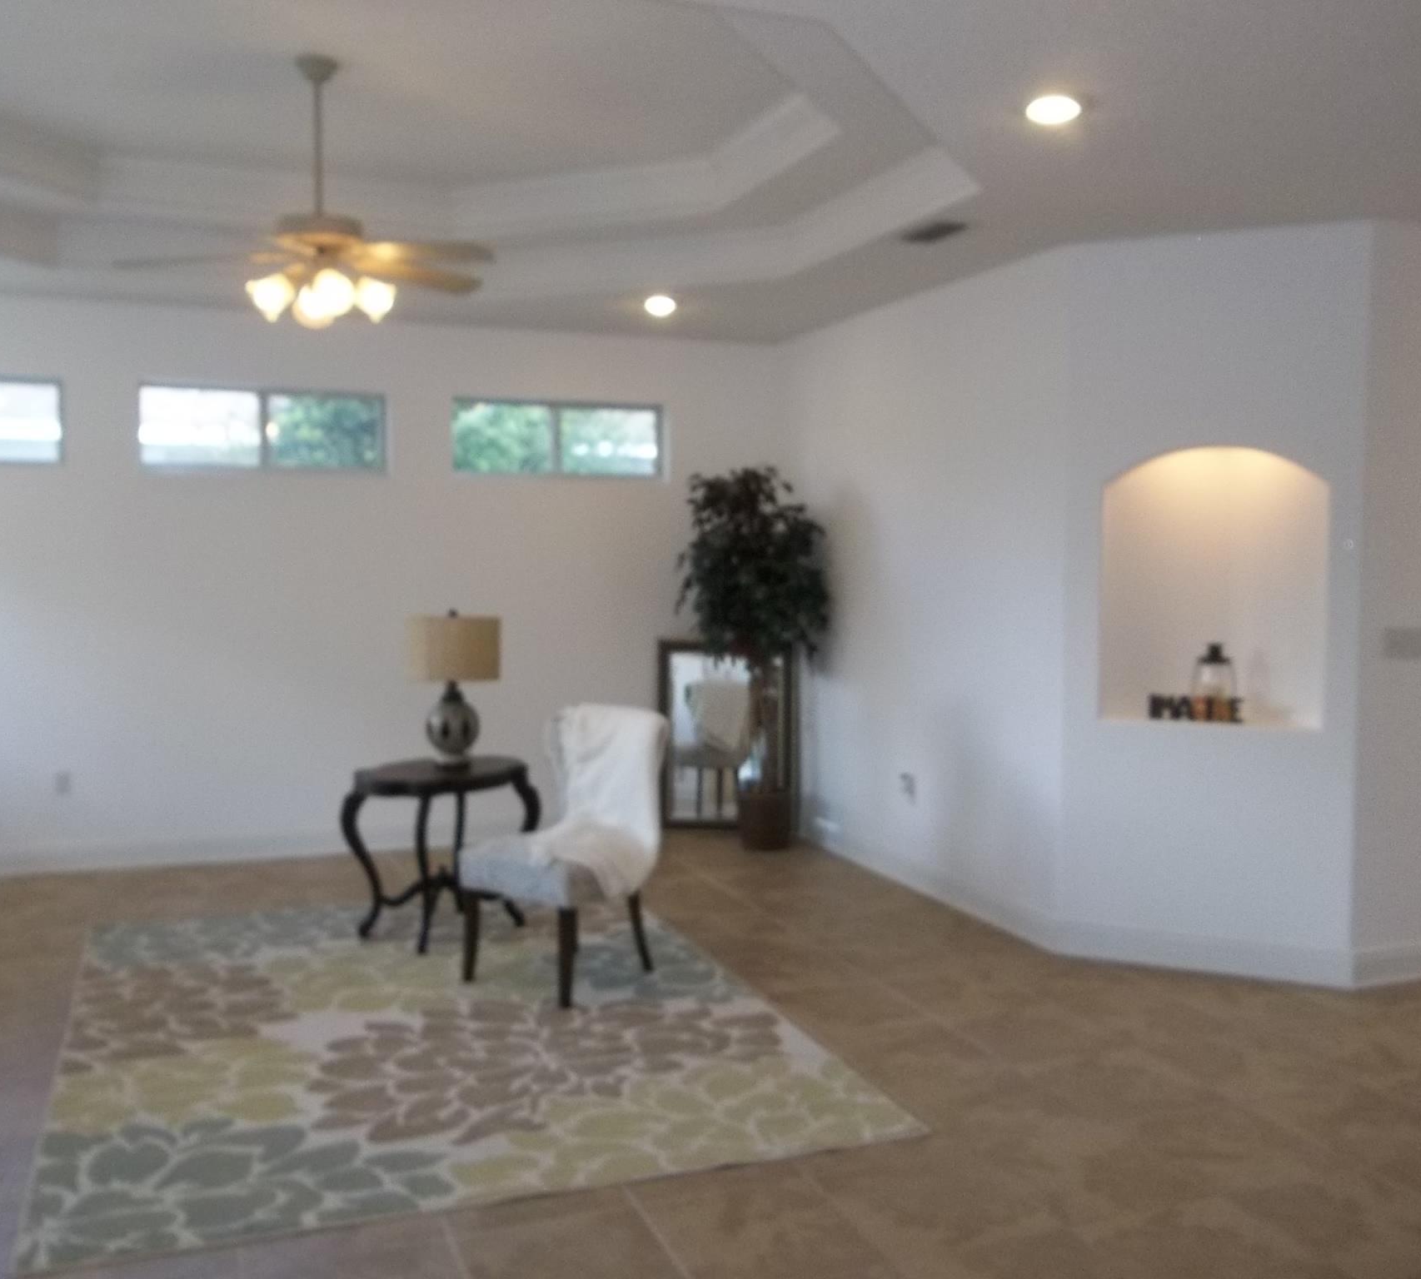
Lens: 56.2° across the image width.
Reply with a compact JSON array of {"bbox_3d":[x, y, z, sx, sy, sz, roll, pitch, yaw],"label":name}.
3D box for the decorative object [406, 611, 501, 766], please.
[{"bbox_3d":[-1.099,0.211,5.688,0.385,0.667,0.385,0,4,0],"label":"decorative object"}]

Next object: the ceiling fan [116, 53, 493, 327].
[{"bbox_3d":[-1.278,-1.479,4.359,1.300,0.839,1.300,0,4,0],"label":"ceiling fan"}]

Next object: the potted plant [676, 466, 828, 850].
[{"bbox_3d":[0.232,0.093,7.393,0.840,2.081,0.760,0,4,0],"label":"potted plant"}]

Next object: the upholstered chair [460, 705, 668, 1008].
[{"bbox_3d":[-0.548,0.788,5.101,0.530,1.000,0.630,3,5,34],"label":"upholstered chair"}]

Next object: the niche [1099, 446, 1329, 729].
[{"bbox_3d":[1.983,-0.211,5.265,0.810,1.081,0.320,2,4,22],"label":"niche"}]

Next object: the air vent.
[{"bbox_3d":[0.841,-1.551,5.071,0.150,0.020,0.320,-1,4,-22],"label":"air vent"}]

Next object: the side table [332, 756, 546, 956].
[{"bbox_3d":[-1.140,0.895,5.663,0.550,0.700,0.800,4,5,40],"label":"side table"}]

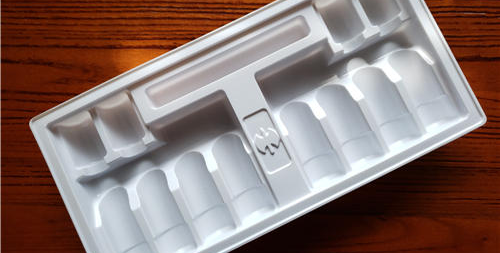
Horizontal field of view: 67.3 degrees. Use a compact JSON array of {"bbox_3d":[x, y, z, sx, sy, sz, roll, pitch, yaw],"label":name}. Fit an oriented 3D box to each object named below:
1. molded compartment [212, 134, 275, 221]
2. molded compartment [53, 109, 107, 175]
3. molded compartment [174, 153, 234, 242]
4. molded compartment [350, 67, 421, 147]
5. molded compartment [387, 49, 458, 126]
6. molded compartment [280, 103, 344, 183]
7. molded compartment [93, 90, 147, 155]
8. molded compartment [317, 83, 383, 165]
[{"bbox_3d":[-0.007,0.037,0.275,0.026,0.020,0.061,-26,86,-1],"label":"molded compartment"},{"bbox_3d":[-0.122,0.010,0.278,0.026,0.020,0.034,-26,86,-1],"label":"molded compartment"},{"bbox_3d":[-0.034,0.050,0.275,0.026,0.020,0.061,-26,86,-1],"label":"molded compartment"},{"bbox_3d":[0.098,-0.013,0.277,0.026,0.020,0.061,-26,86,-1],"label":"molded compartment"},{"bbox_3d":[0.126,-0.027,0.278,0.026,0.020,0.061,-26,86,-1],"label":"molded compartment"},{"bbox_3d":[0.043,0.013,0.276,0.026,0.020,0.061,-26,86,-1],"label":"molded compartment"},{"bbox_3d":[-0.094,-0.004,0.279,0.026,0.020,0.034,-26,86,-1],"label":"molded compartment"},{"bbox_3d":[0.071,-0.001,0.277,0.026,0.020,0.061,-26,86,-1],"label":"molded compartment"}]

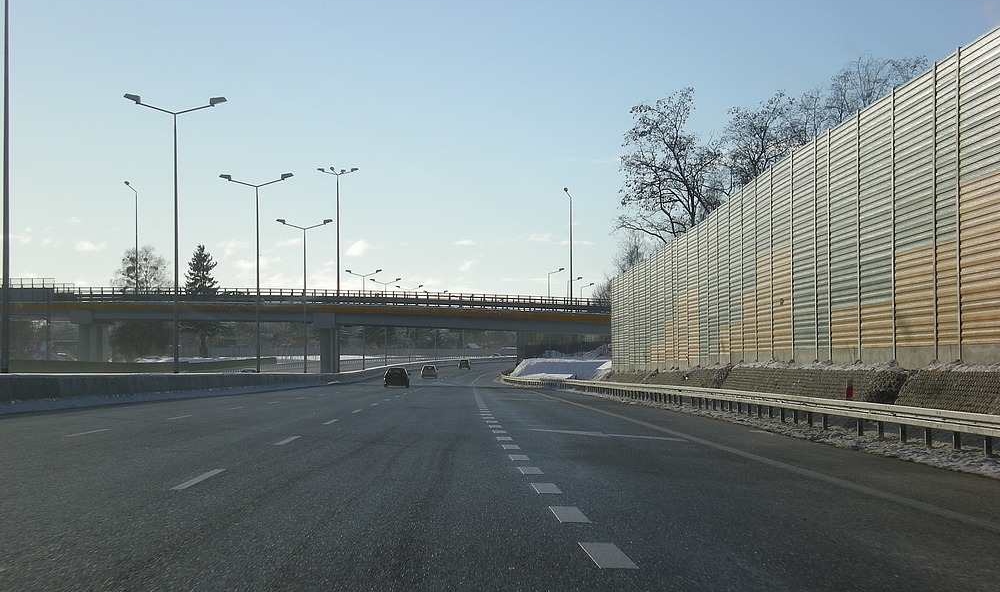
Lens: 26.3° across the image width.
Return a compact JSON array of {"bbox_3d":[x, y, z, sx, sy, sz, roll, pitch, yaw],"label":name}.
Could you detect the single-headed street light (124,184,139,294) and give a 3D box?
[{"bbox_3d":[-38.281,-5.284,221.772,0.400,13.260,2.300,-1,-2,19],"label":"single-headed street light"}]

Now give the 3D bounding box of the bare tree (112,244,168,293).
[{"bbox_3d":[-47.039,1.207,279.722,7.600,16.180,7.200,0,-2,0],"label":"bare tree"}]

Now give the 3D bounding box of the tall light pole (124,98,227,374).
[{"bbox_3d":[-13.985,-2.298,92.278,4.500,12.900,0.400,0,-2,-1],"label":"tall light pole"}]

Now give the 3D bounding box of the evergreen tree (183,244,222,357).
[{"bbox_3d":[-36.713,0.634,264.757,5.400,14.170,5.200,0,-2,0],"label":"evergreen tree"}]

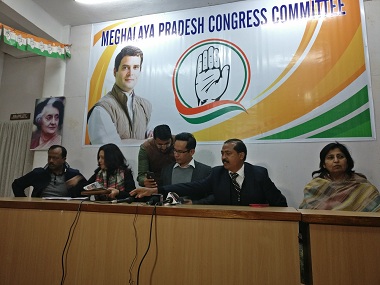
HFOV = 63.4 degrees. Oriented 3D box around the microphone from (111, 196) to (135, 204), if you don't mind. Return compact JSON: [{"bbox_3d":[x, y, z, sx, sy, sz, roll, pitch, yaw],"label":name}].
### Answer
[{"bbox_3d":[-0.479,0.412,2.170,0.185,0.050,0.050,-4,-11,16],"label":"microphone"}]

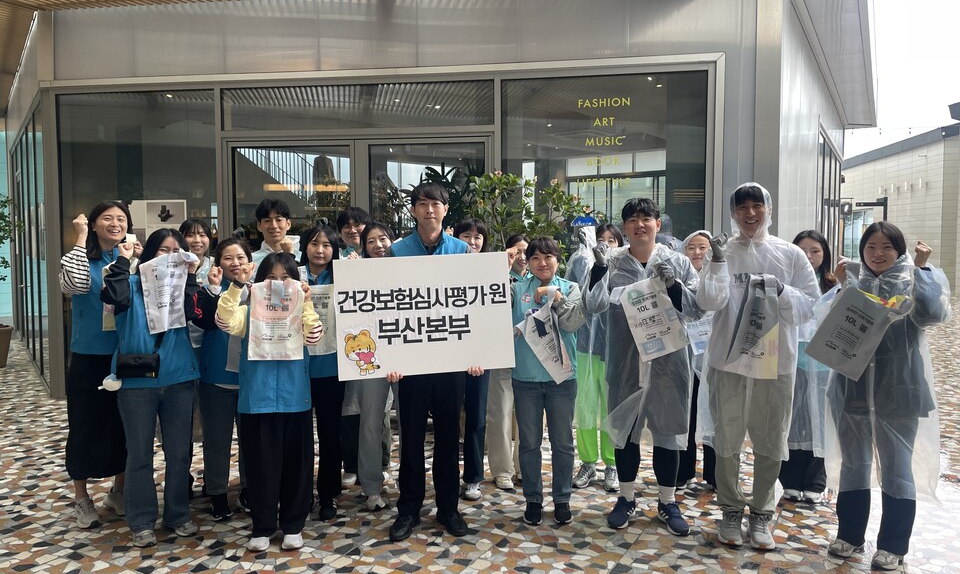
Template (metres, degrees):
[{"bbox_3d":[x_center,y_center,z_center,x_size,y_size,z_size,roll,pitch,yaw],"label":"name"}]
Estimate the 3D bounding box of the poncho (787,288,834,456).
[{"bbox_3d":[1.933,0.462,4.243,0.500,1.040,0.360,1,4,16],"label":"poncho"}]

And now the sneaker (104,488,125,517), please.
[{"bbox_3d":[-2.022,1.193,4.010,0.095,0.108,0.250,-4,5,-42],"label":"sneaker"}]

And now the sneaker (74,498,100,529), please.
[{"bbox_3d":[-2.169,1.242,3.986,0.100,0.110,0.265,-3,4,-39],"label":"sneaker"}]

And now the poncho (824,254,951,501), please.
[{"bbox_3d":[1.953,0.404,3.485,0.570,1.147,0.420,2,4,28],"label":"poncho"}]

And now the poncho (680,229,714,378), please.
[{"bbox_3d":[1.336,0.312,4.409,0.560,1.320,0.380,1,3,14],"label":"poncho"}]

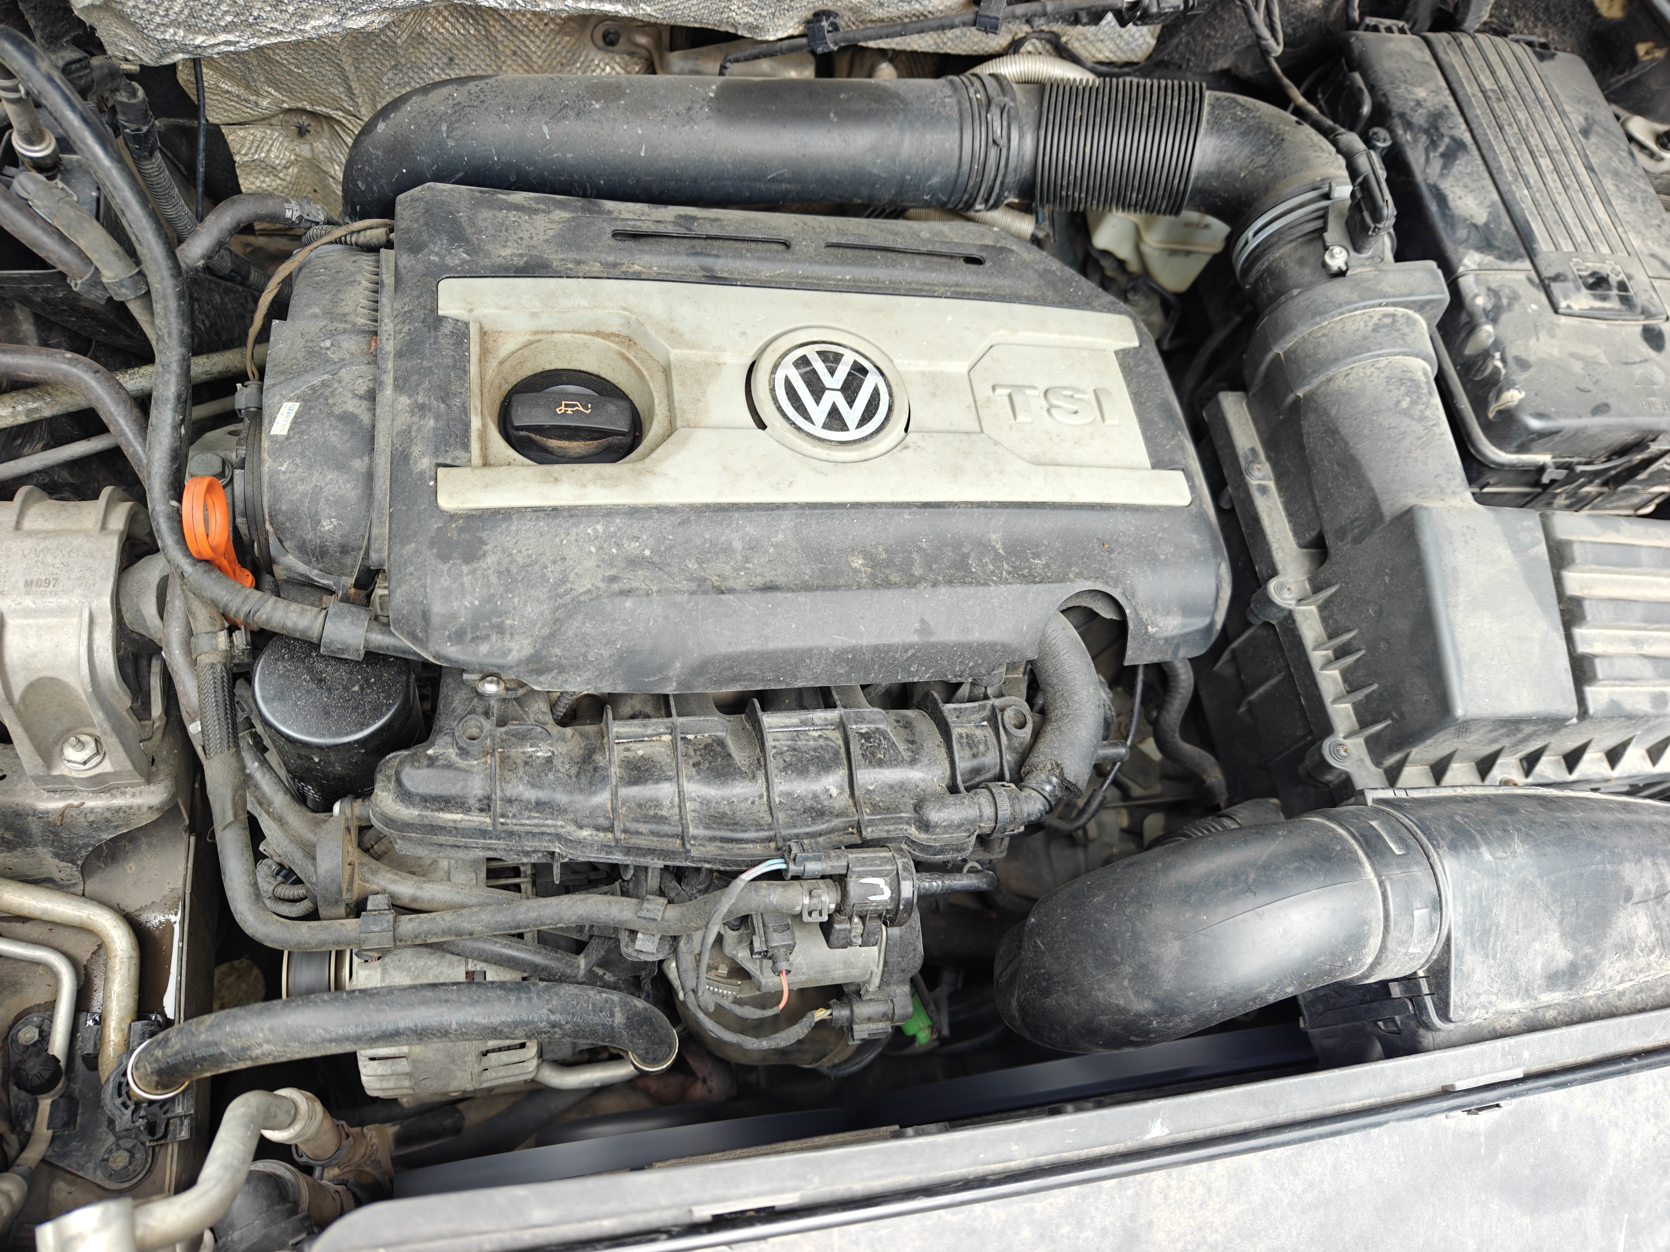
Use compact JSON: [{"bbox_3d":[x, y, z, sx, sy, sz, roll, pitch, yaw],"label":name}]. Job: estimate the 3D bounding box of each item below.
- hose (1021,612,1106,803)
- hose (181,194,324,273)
[{"bbox_3d":[0.123,0.042,0.602,0.035,0.074,0.101,-1,65,-17],"label":"hose"},{"bbox_3d":[-0.323,-0.220,0.617,0.089,0.038,0.026,-17,71,-23],"label":"hose"}]

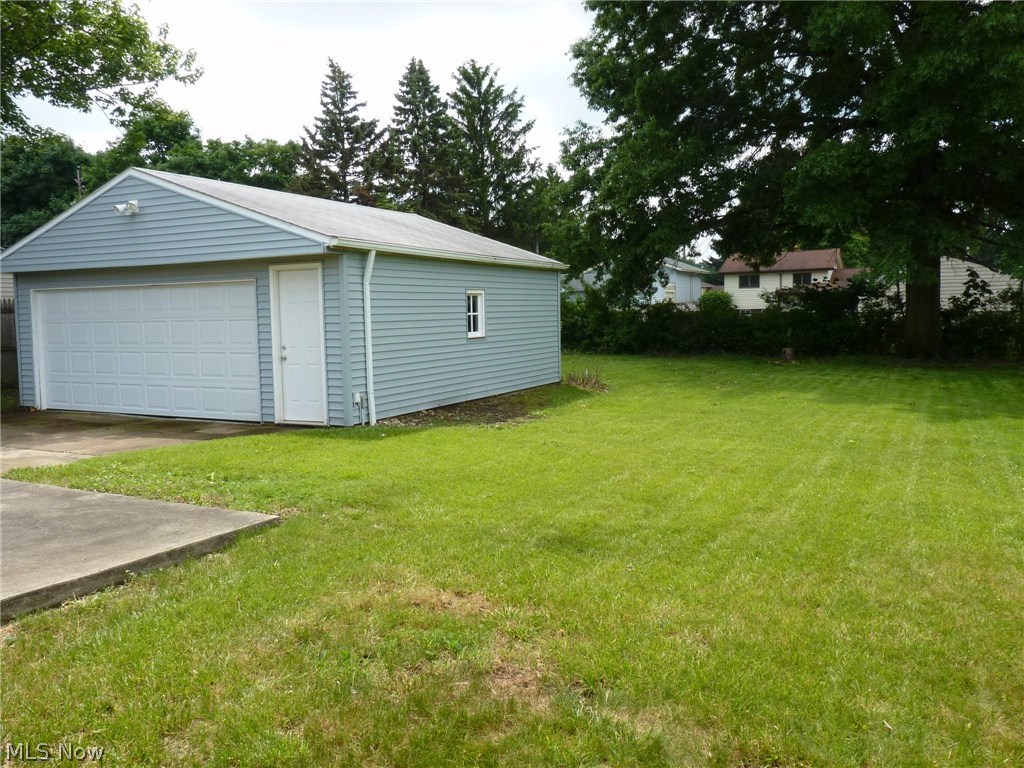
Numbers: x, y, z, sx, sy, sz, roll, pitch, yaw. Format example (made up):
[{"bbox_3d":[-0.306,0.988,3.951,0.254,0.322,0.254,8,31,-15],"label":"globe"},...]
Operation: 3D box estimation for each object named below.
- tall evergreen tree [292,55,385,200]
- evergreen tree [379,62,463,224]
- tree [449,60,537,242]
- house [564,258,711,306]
[{"bbox_3d":[-8.088,-8.496,37.795,4.700,13.486,4.700,2,6,27],"label":"tall evergreen tree"},{"bbox_3d":[-4.069,-8.159,36.283,4.500,12.940,4.500,2,6,27],"label":"evergreen tree"},{"bbox_3d":[-0.887,-7.897,35.278,4.800,12.483,4.800,2,6,27],"label":"tree"},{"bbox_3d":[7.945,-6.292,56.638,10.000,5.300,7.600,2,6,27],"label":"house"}]

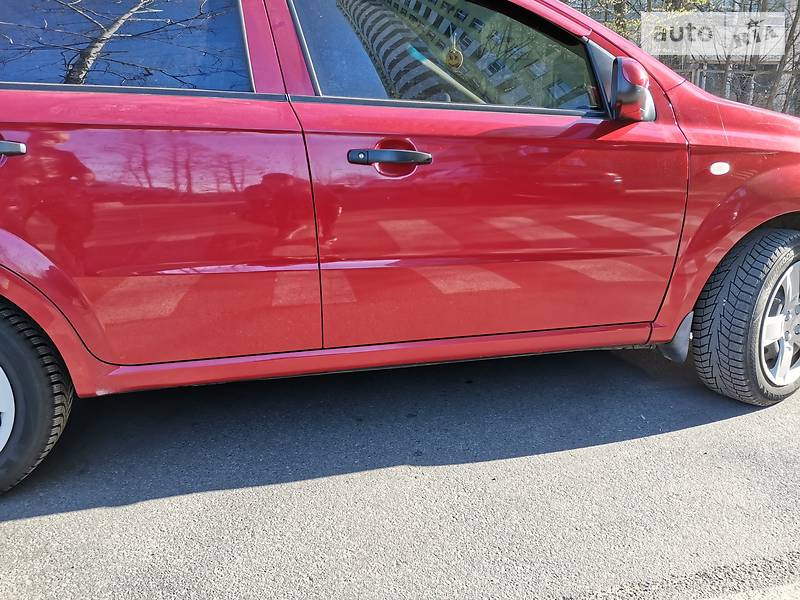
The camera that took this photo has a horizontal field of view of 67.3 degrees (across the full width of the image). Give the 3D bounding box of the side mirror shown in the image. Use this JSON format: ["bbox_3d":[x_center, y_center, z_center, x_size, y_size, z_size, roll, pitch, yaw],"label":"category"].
[{"bbox_3d":[0.629,-0.568,1.645,0.110,0.160,0.180,-1,11,3],"label":"side mirror"}]

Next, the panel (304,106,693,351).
[{"bbox_3d":[0.286,-0.222,1.692,1.130,0.645,0.120,-4,11,-14],"label":"panel"}]

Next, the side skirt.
[{"bbox_3d":[-0.008,0.149,1.697,1.610,0.090,0.070,-4,11,-14],"label":"side skirt"}]

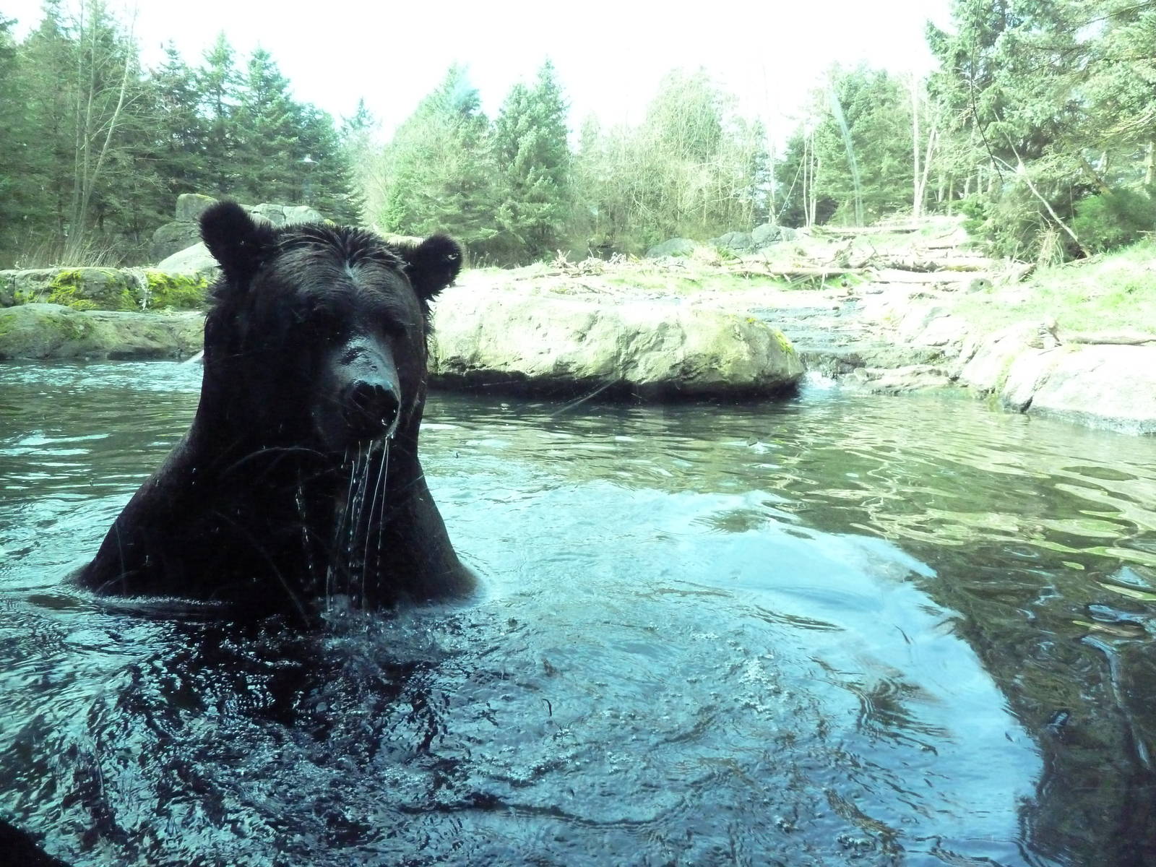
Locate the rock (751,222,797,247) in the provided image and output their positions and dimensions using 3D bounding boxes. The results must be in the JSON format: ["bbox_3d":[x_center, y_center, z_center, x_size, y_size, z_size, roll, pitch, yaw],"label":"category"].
[{"bbox_3d":[4.460,-4.532,19.000,0.980,0.550,0.800,2,8,13],"label":"rock"}]

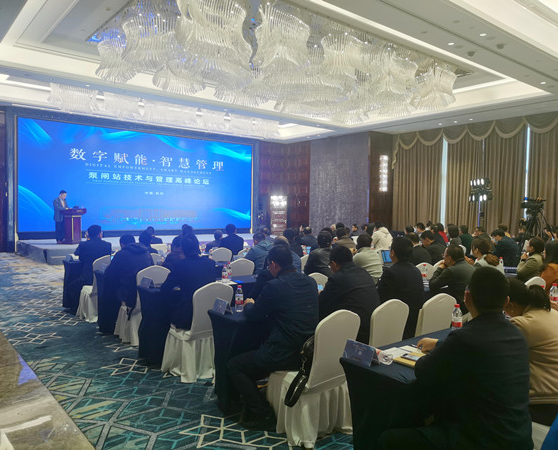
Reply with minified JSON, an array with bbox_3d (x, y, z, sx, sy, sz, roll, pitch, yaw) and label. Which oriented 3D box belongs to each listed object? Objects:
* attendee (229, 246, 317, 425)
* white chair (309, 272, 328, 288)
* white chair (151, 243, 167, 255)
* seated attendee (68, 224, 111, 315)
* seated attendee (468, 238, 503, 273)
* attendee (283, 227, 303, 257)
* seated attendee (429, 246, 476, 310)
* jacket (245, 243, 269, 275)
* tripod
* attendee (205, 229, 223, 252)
[{"bbox_3d":[-0.064,0.847,3.684,0.540,1.360,0.820,-1,3,-38],"label":"attendee"},{"bbox_3d":[0.284,0.978,5.506,0.470,0.910,0.560,-1,3,-39],"label":"white chair"},{"bbox_3d":[-2.390,0.797,8.895,0.470,0.910,0.560,-1,3,-39],"label":"white chair"},{"bbox_3d":[-2.726,0.662,6.865,0.530,1.340,0.820,-1,3,-38],"label":"seated attendee"},{"bbox_3d":[2.222,0.836,5.434,0.520,1.300,0.780,-1,2,-39],"label":"seated attendee"},{"bbox_3d":[0.225,0.707,7.580,0.500,1.290,0.820,-1,3,-39],"label":"attendee"},{"bbox_3d":[1.753,0.840,4.820,0.550,1.240,0.820,-1,2,-39],"label":"seated attendee"},{"bbox_3d":[-0.250,0.585,7.193,0.530,0.650,0.500,-1,2,-39],"label":"jacket"},{"bbox_3d":[4.892,0.567,8.981,0.900,1.680,0.900,-1,2,-39],"label":"tripod"},{"bbox_3d":[-1.305,0.678,9.818,0.500,1.130,0.800,-1,3,-38],"label":"attendee"}]

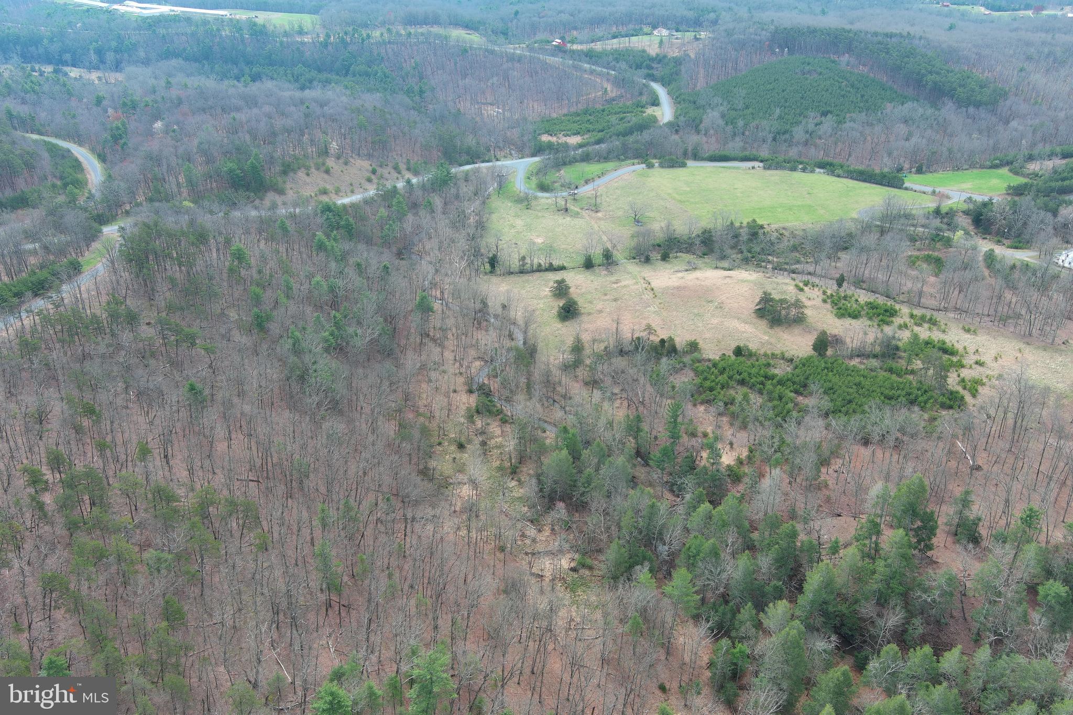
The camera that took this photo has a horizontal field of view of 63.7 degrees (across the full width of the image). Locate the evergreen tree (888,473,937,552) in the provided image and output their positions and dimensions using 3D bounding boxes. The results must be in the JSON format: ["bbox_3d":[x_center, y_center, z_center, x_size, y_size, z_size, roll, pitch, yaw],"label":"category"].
[{"bbox_3d":[75.680,31.490,170.310,9.580,19.100,9.390,0,24,0],"label":"evergreen tree"}]

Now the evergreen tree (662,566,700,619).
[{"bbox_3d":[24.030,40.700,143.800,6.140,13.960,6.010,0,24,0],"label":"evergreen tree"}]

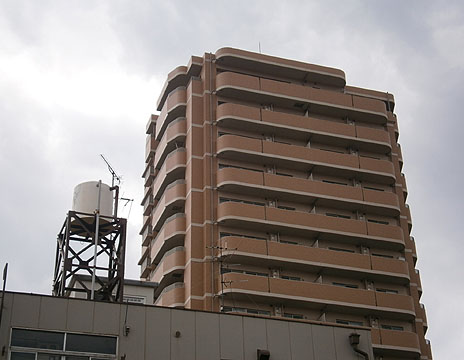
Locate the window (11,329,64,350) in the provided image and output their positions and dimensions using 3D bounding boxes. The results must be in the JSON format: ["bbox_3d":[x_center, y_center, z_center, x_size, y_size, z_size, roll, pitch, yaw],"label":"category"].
[{"bbox_3d":[-4.262,3.512,18.234,1.200,0.430,0.100,9,-32,-17],"label":"window"}]

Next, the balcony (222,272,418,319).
[{"bbox_3d":[6.294,8.429,59.422,15.250,1.450,1.570,9,-32,-17],"label":"balcony"}]

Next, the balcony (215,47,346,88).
[{"bbox_3d":[4.168,-9.122,68.981,11.600,0.880,1.700,9,-32,-17],"label":"balcony"}]

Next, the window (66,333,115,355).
[{"bbox_3d":[-3.126,3.686,18.578,1.200,0.430,0.100,9,-32,-17],"label":"window"}]

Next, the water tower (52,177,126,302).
[{"bbox_3d":[-4.042,2.491,23.423,1.700,4.950,1.700,9,-32,-17],"label":"water tower"}]

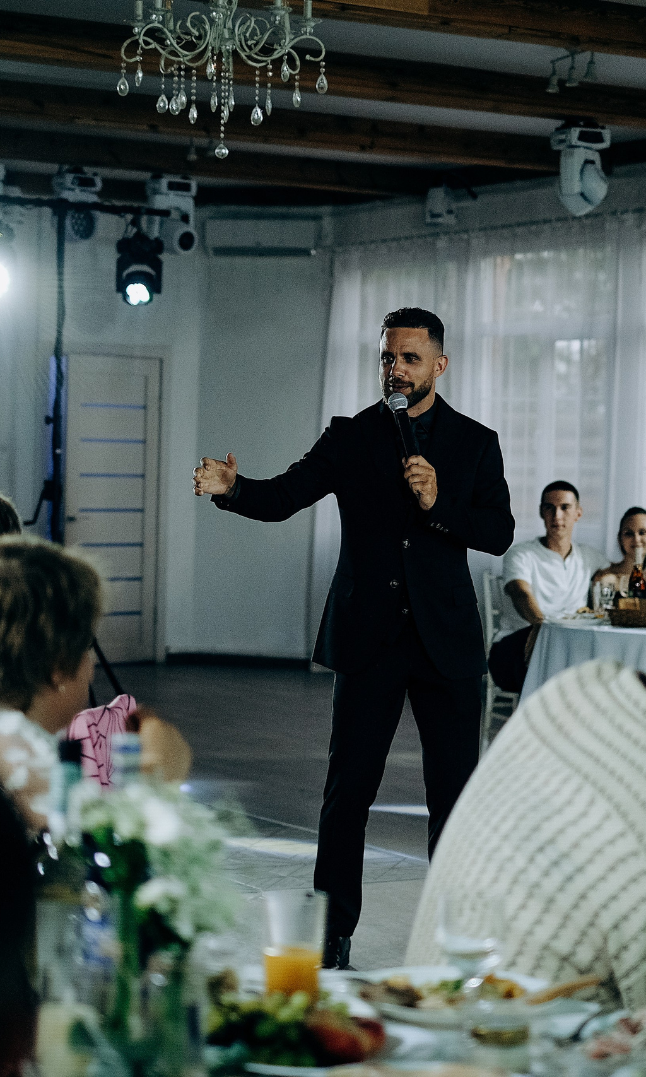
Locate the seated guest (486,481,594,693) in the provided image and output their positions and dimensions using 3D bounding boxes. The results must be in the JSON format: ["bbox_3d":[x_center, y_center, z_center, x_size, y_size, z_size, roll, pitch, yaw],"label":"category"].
[{"bbox_3d":[0.930,0.422,9.600,0.550,1.310,0.750,0,3,-27],"label":"seated guest"}]

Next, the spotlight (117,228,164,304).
[{"bbox_3d":[-1.024,-1.526,13.353,0.270,0.430,0.260,1,2,-2],"label":"spotlight"}]

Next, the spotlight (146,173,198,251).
[{"bbox_3d":[-0.818,-1.758,12.900,0.265,0.405,0.260,0,3,-36],"label":"spotlight"}]

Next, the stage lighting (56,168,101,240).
[{"bbox_3d":[-1.452,-1.983,14.137,0.260,0.430,0.250,0,3,-35],"label":"stage lighting"}]

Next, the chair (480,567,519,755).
[{"bbox_3d":[0.926,0.626,9.880,0.410,0.920,0.430,1,2,-18],"label":"chair"}]

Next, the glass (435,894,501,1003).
[{"bbox_3d":[0.176,0.500,2.870,0.077,0.145,0.077,2,2,0],"label":"glass"}]

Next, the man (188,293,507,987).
[{"bbox_3d":[0.084,0.272,6.470,0.880,1.810,0.500,2,2,13],"label":"man"}]

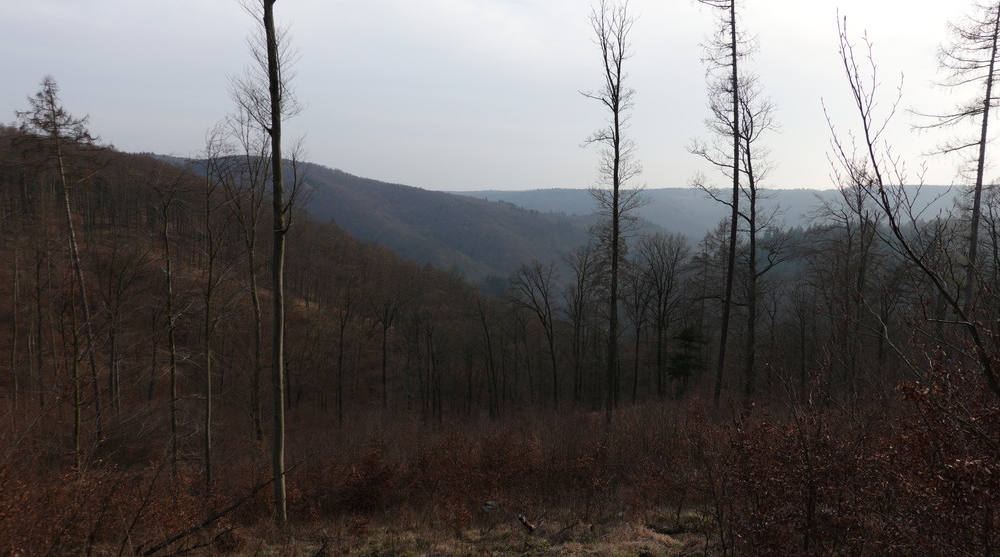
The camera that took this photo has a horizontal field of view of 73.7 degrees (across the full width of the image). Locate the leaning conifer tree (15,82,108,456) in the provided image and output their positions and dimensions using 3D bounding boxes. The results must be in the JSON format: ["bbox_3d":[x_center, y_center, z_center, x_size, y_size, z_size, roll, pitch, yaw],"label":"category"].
[{"bbox_3d":[-21.313,-0.287,33.233,4.200,18.800,3.900,0,7,0],"label":"leaning conifer tree"}]

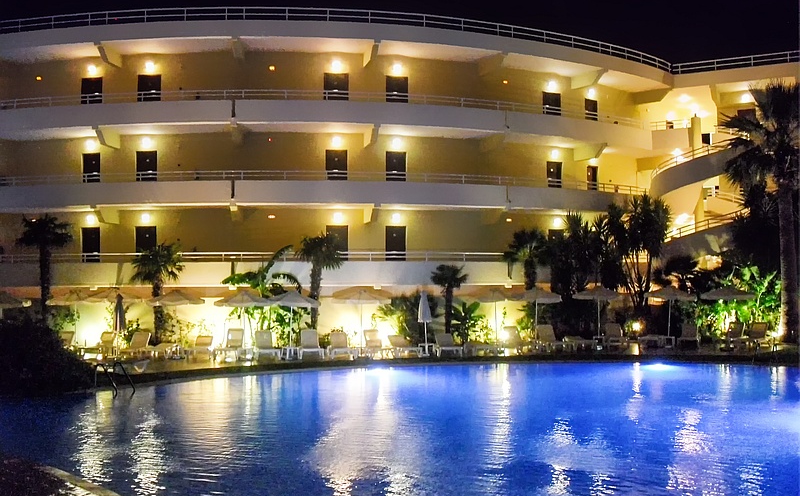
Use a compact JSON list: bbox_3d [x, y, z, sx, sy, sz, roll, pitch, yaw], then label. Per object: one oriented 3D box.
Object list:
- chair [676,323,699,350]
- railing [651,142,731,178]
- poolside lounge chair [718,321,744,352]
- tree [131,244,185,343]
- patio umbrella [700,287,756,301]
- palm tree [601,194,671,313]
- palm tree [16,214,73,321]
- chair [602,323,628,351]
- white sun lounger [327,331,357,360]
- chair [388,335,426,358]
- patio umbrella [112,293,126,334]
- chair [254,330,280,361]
[{"bbox_3d":[11.001,3.341,30.850,0.700,0.920,1.750,-1,-3,21],"label":"chair"},{"bbox_3d":[12.663,-3.808,35.200,3.400,1.450,1.000,-2,-3,37],"label":"railing"},{"bbox_3d":[11.691,3.139,28.498,0.720,0.870,1.650,-1,-2,28],"label":"poolside lounge chair"},{"bbox_3d":[-8.634,1.751,28.753,1.950,3.850,1.950,0,-2,0],"label":"tree"},{"bbox_3d":[11.858,2.551,29.121,2.050,2.280,2.050,0,-2,0],"label":"patio umbrella"},{"bbox_3d":[8.885,0.908,30.594,2.650,5.500,2.500,0,-2,0],"label":"palm tree"},{"bbox_3d":[-13.110,1.278,29.914,2.100,5.200,2.100,0,-3,0],"label":"palm tree"},{"bbox_3d":[8.340,3.373,31.280,0.700,0.920,1.750,-1,-3,10],"label":"chair"},{"bbox_3d":[-1.898,3.165,26.594,0.680,0.850,1.650,1,-2,-13],"label":"white sun lounger"},{"bbox_3d":[0.101,3.275,27.145,0.740,0.620,1.850,0,-2,-17],"label":"chair"},{"bbox_3d":[-9.257,2.527,26.520,0.400,2.120,0.400,0,-2,0],"label":"patio umbrella"},{"bbox_3d":[-4.600,3.281,27.719,0.700,0.920,1.750,1,-3,-18],"label":"chair"}]

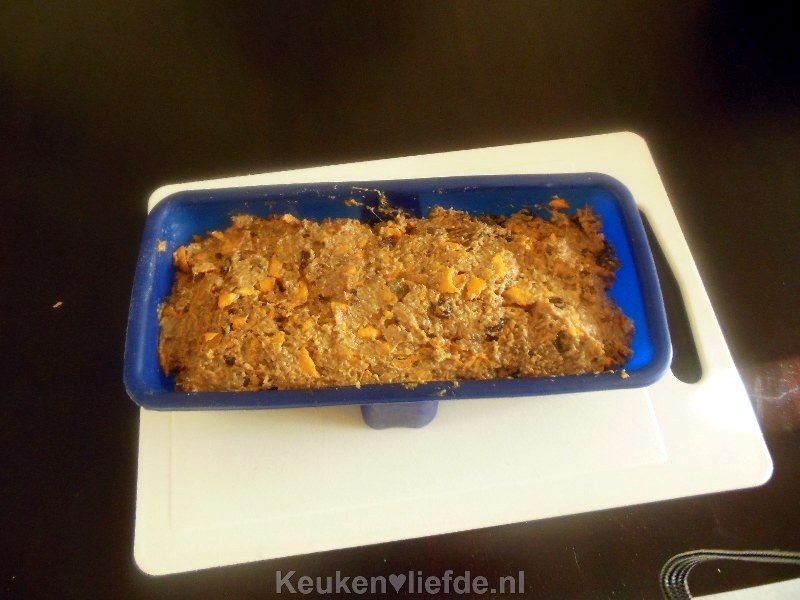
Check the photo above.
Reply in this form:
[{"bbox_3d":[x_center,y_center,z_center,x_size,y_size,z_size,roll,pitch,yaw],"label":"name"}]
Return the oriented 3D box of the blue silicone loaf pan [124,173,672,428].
[{"bbox_3d":[-0.003,0.004,0.335,0.270,0.067,0.126,-3,66,0],"label":"blue silicone loaf pan"}]

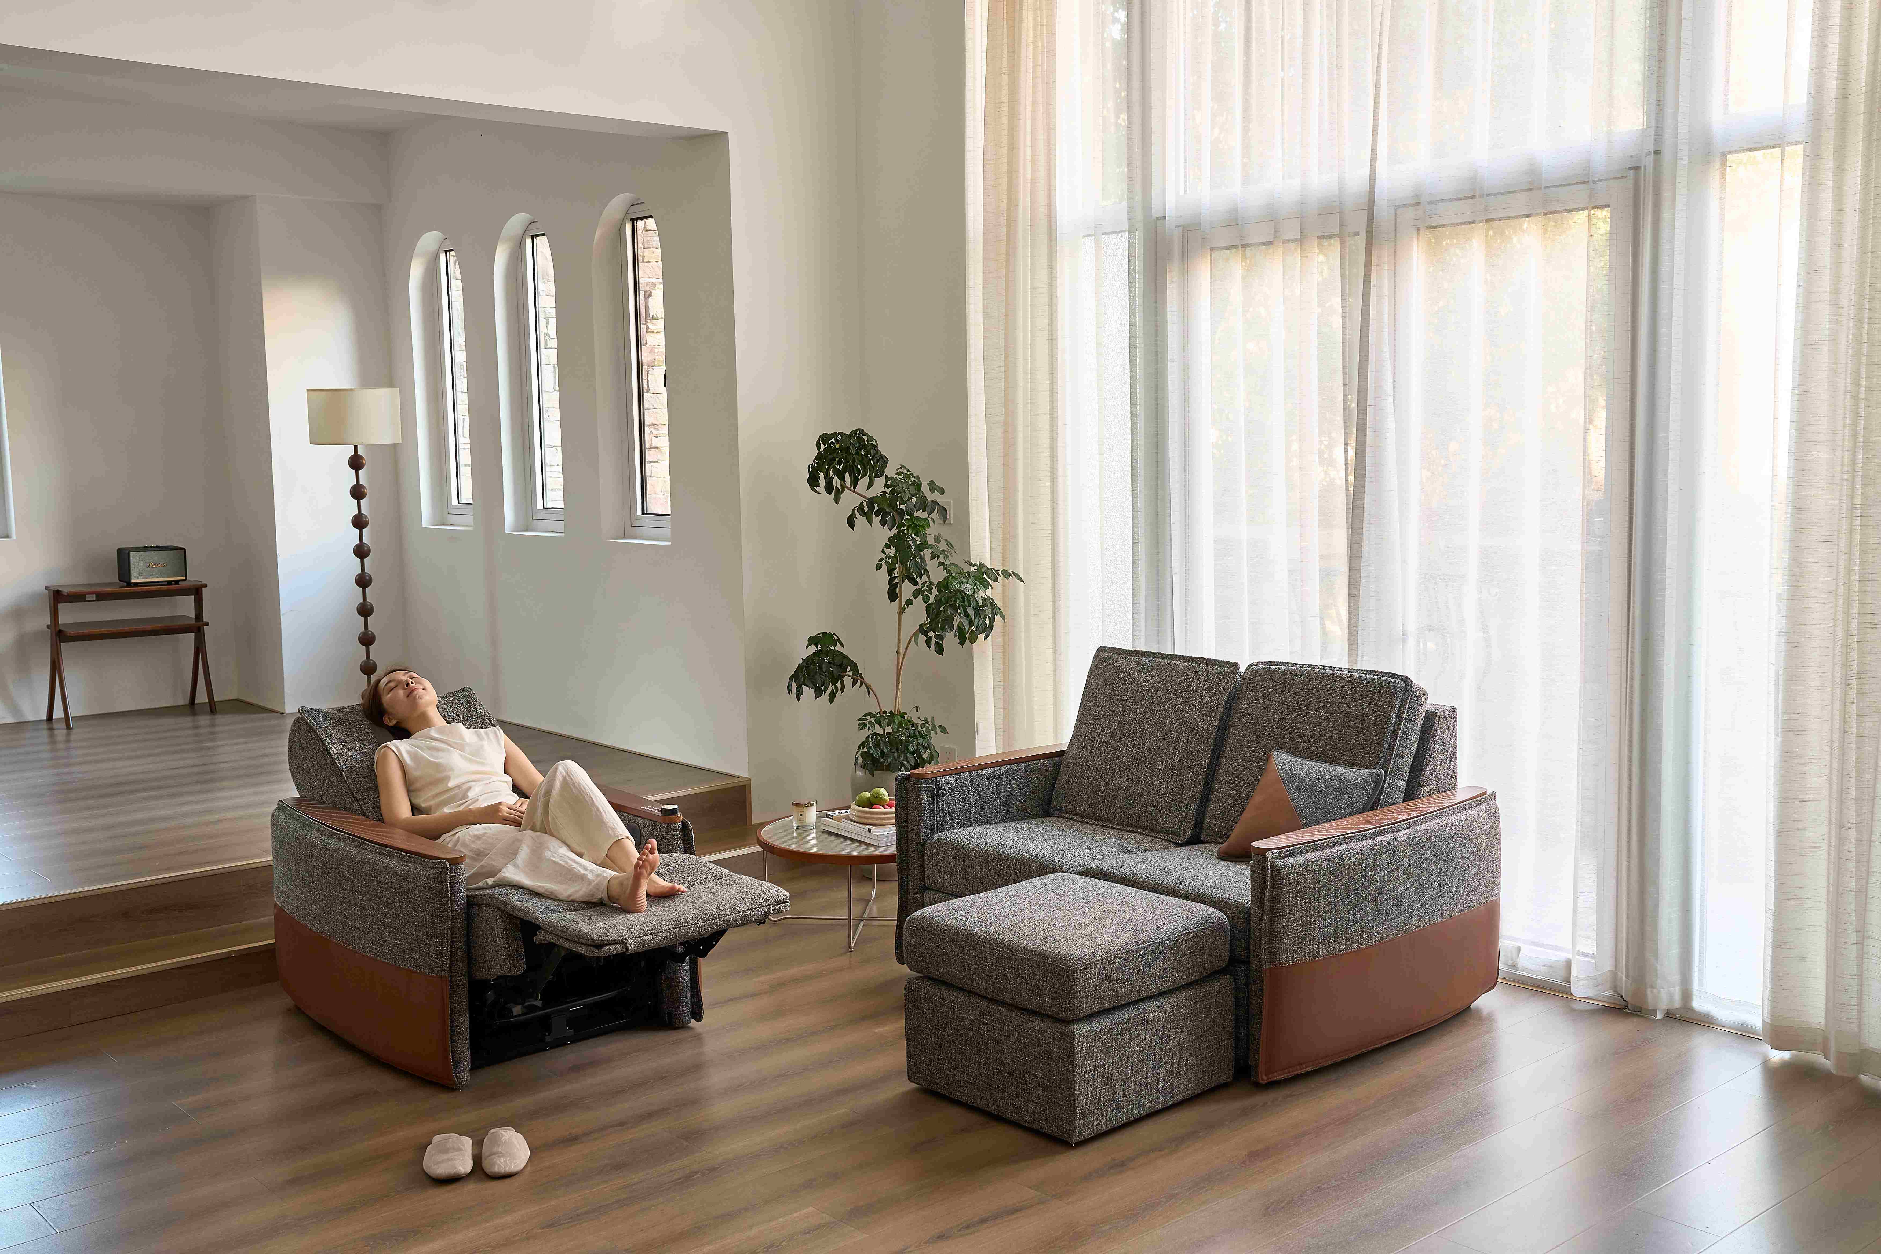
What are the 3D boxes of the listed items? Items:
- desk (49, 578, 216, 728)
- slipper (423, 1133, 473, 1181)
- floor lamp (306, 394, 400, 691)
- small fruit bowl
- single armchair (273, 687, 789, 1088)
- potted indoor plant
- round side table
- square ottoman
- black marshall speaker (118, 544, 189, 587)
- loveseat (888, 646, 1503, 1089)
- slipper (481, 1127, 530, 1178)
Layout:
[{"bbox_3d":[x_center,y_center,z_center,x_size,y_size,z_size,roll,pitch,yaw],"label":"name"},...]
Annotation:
[{"bbox_3d":[-4.042,0.124,9.107,0.705,0.654,0.381,-6,8,-42],"label":"desk"},{"bbox_3d":[-1.129,1.193,4.221,0.110,0.065,0.246,-2,6,-11],"label":"slipper"},{"bbox_3d":[-2.674,-0.306,8.467,0.441,1.583,0.441,-6,8,-42],"label":"floor lamp"},{"bbox_3d":[-0.189,0.600,6.217,0.243,0.107,0.243,-1,6,0],"label":"small fruit bowl"},{"bbox_3d":[-1.215,0.692,5.172,0.851,0.875,1.750,-6,8,-42],"label":"single armchair"},{"bbox_3d":[-0.156,0.100,6.822,0.875,1.678,0.729,-1,6,0],"label":"potted indoor plant"},{"bbox_3d":[-0.270,0.846,6.239,0.769,0.316,0.769,-1,6,0],"label":"round side table"},{"bbox_3d":[0.320,0.929,4.605,0.572,0.454,0.591,-6,8,-42],"label":"square ottoman"},{"bbox_3d":[-3.679,-0.282,8.543,0.262,0.171,0.151,-6,8,-41],"label":"black marshall speaker"},{"bbox_3d":[0.717,0.593,5.396,1.061,0.948,1.499,-6,8,-42],"label":"loveseat"},{"bbox_3d":[-1.003,1.190,4.227,0.110,0.065,0.246,-2,6,-11],"label":"slipper"}]

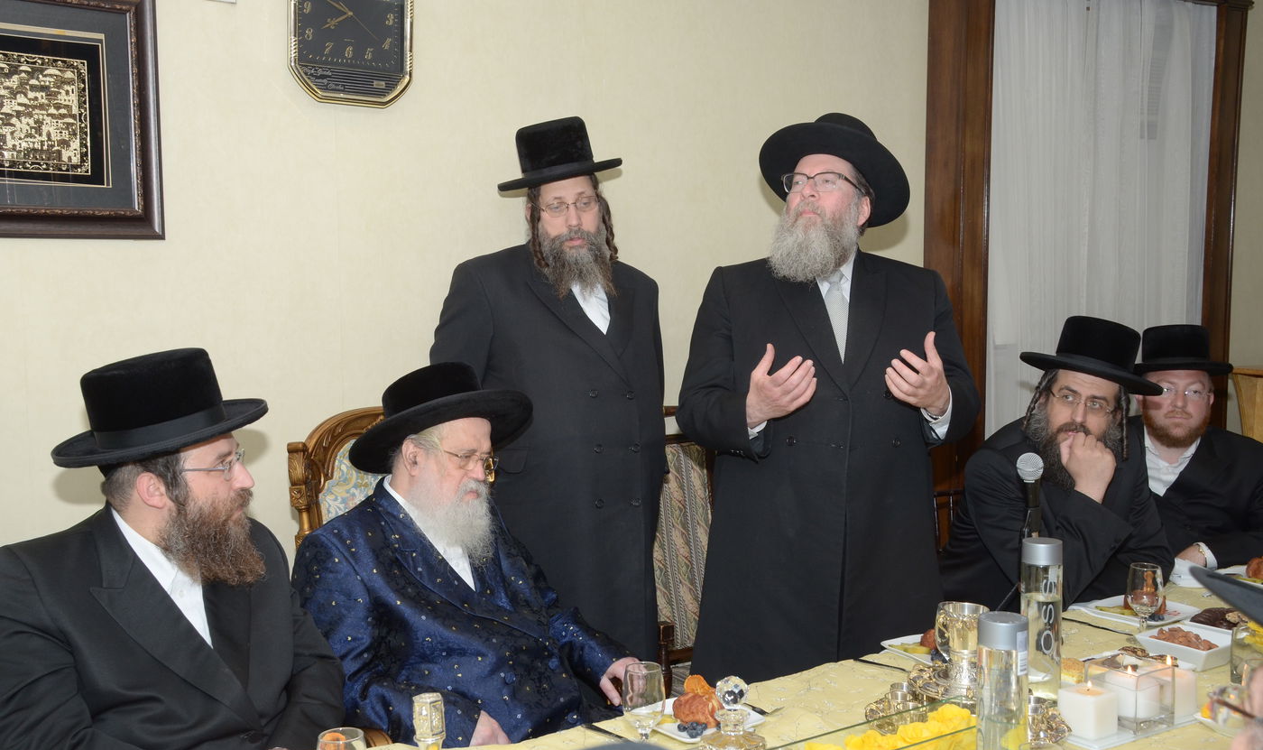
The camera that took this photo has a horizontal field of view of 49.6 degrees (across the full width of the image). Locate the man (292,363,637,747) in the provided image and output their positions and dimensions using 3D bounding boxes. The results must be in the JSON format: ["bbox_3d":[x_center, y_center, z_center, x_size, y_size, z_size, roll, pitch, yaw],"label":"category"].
[{"bbox_3d":[-0.236,0.628,2.454,0.640,1.300,0.780,-6,9,-43],"label":"man"}]

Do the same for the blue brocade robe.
[{"bbox_3d":[-0.261,0.552,2.466,0.640,0.720,0.640,-6,9,-43],"label":"blue brocade robe"}]

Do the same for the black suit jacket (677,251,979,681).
[{"bbox_3d":[0.390,0.254,2.845,0.620,1.020,0.440,-1,6,-6],"label":"black suit jacket"}]

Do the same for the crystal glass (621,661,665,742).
[{"bbox_3d":[0.020,0.518,2.144,0.070,0.139,0.070,0,6,0],"label":"crystal glass"}]

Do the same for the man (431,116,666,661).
[{"bbox_3d":[-0.181,0.336,3.055,0.550,1.800,0.400,-5,8,-38],"label":"man"}]

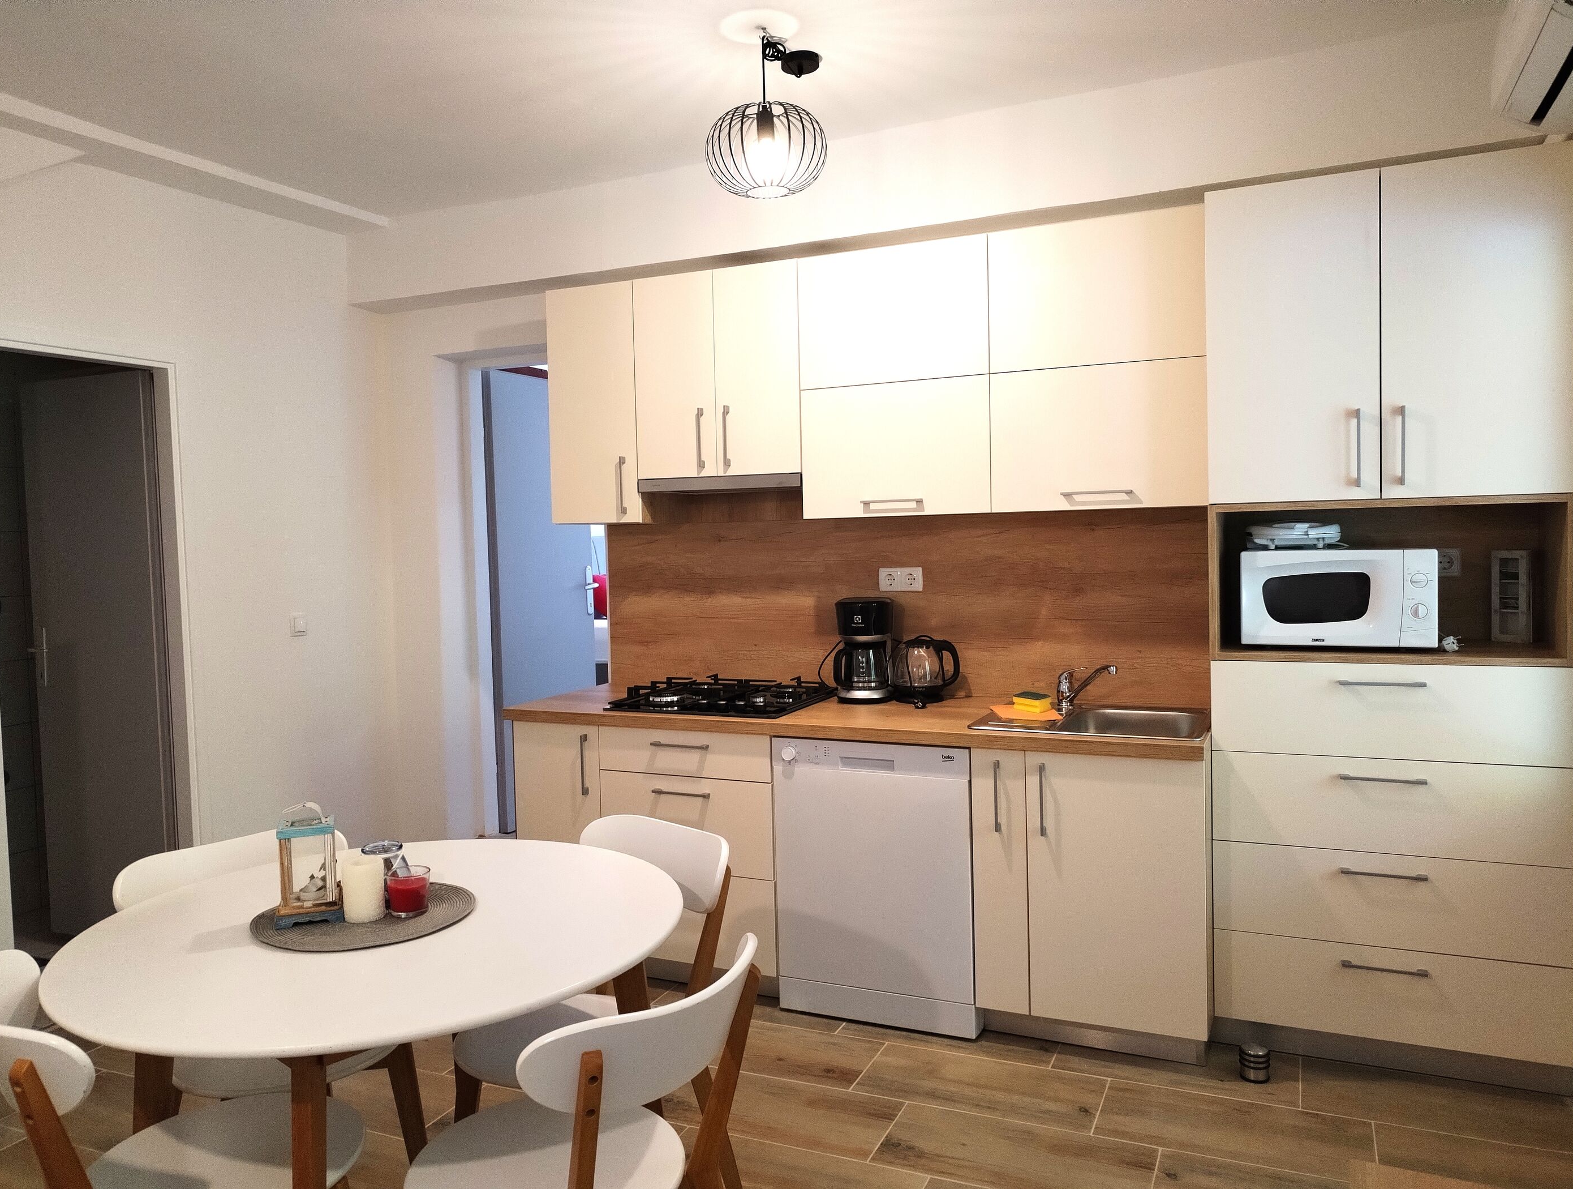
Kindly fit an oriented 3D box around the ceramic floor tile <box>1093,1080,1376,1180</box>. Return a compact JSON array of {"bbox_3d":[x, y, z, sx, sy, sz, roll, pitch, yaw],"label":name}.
[{"bbox_3d":[1.028,1.232,2.739,0.595,0.010,0.299,0,3,24],"label":"ceramic floor tile"}]

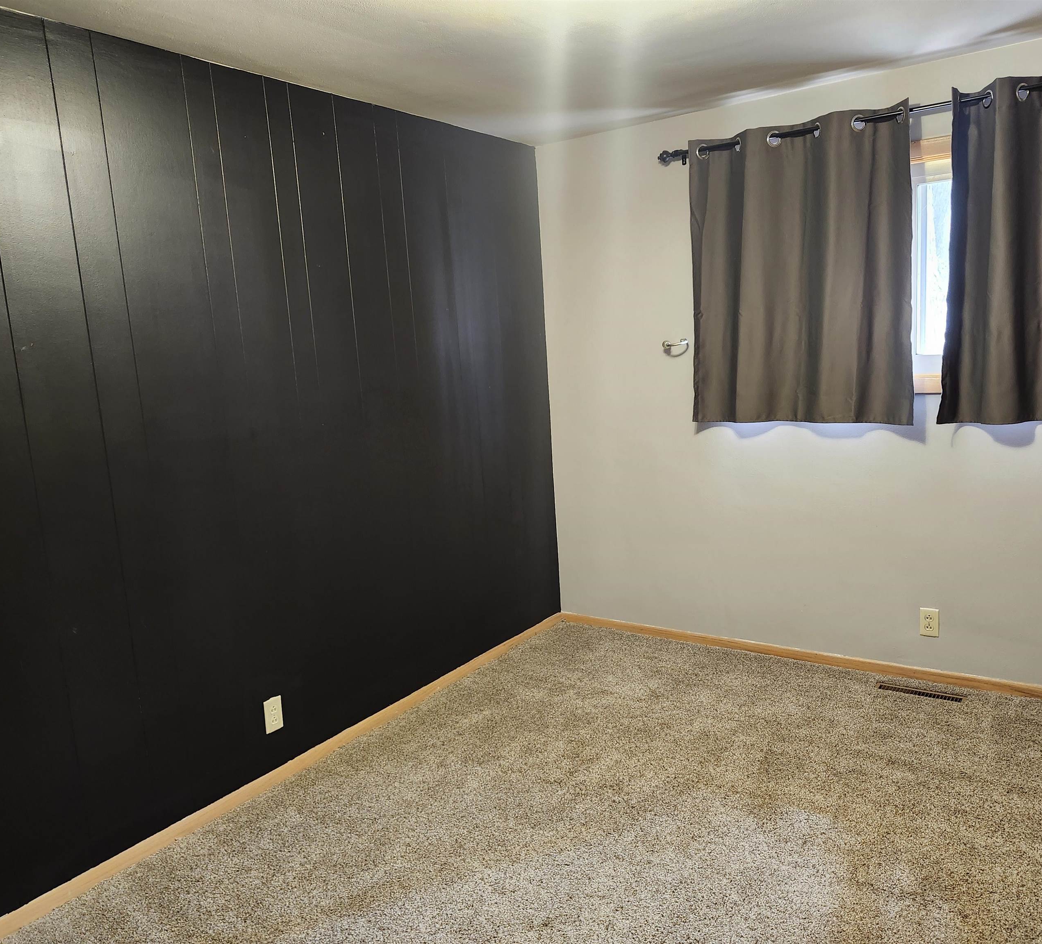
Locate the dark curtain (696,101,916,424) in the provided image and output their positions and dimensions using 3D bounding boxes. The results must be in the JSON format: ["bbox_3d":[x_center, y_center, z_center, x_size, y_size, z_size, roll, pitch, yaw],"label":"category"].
[{"bbox_3d":[1.073,-0.771,3.301,0.855,1.155,0.100,3,11,35],"label":"dark curtain"}]

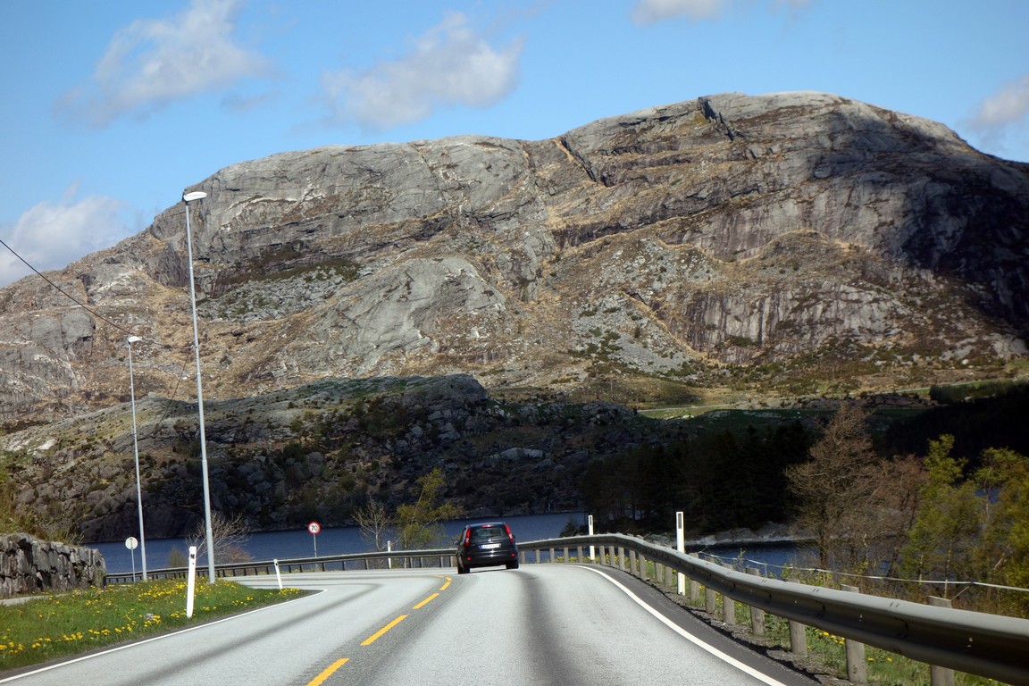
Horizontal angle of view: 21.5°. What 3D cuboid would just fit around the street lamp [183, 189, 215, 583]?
[{"bbox_3d":[-7.983,1.150,70.600,0.630,10.120,0.300,-4,-3,-5],"label":"street lamp"}]

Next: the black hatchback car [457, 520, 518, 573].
[{"bbox_3d":[-0.850,6.165,82.393,1.690,1.470,3.980,-4,-3,-4],"label":"black hatchback car"}]

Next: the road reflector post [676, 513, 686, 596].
[{"bbox_3d":[2.514,3.176,41.000,0.104,1.250,0.060,-2,-3,2],"label":"road reflector post"}]

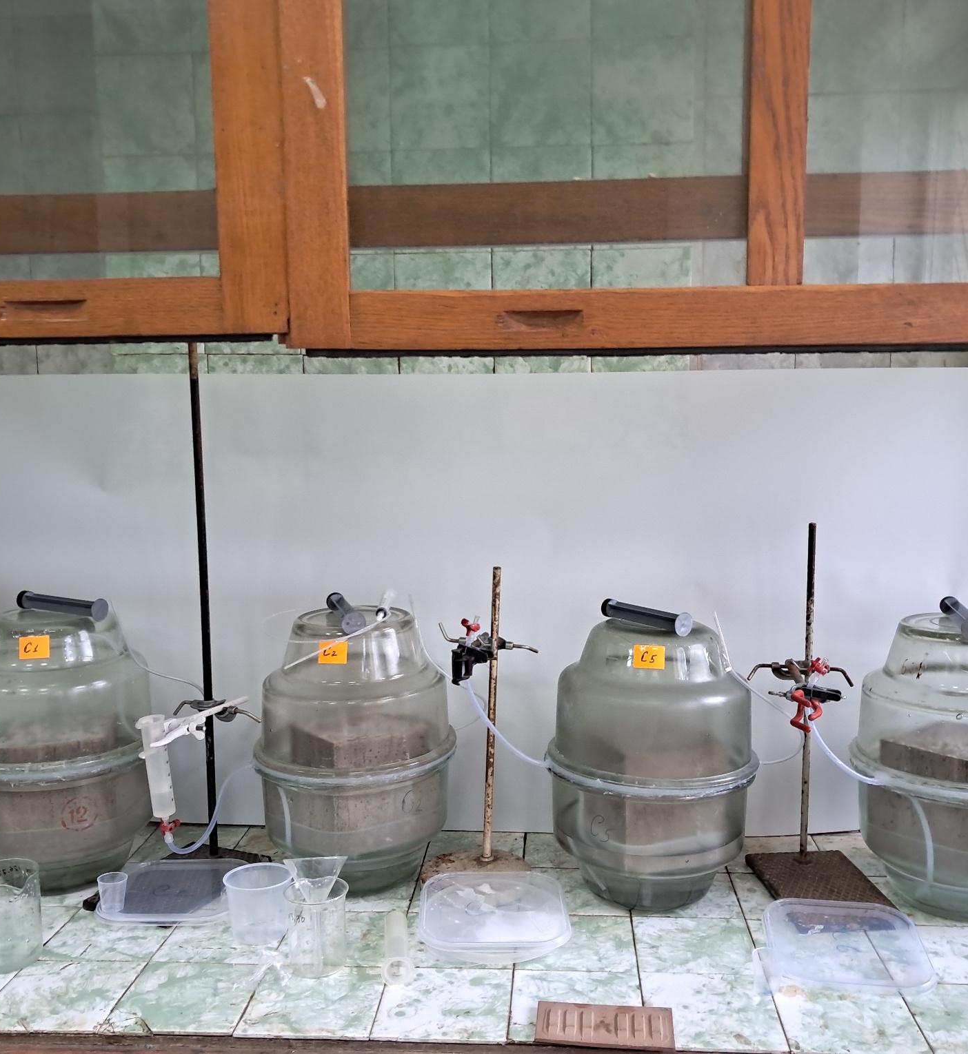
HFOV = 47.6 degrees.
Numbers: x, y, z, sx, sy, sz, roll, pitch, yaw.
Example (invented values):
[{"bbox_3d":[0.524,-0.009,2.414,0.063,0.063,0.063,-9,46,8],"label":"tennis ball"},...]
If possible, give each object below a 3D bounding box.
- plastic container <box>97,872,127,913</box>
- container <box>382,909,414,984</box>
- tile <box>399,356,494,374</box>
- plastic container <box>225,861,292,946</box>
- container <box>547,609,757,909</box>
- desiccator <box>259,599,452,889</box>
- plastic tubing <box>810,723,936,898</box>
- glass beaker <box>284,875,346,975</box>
[{"bbox_3d":[-0.494,0.487,1.459,0.038,0.042,0.038,0,6,4],"label":"plastic container"},{"bbox_3d":[-0.108,0.519,1.363,0.036,0.034,0.125,-1,6,-5],"label":"container"},{"bbox_3d":[-0.057,-0.199,1.716,0.149,0.150,0.008,0,6,4],"label":"tile"},{"bbox_3d":[-0.293,0.493,1.429,0.090,0.075,0.088,-1,6,0],"label":"plastic container"},{"bbox_3d":[0.238,0.321,1.546,0.296,0.381,0.296,0,6,4],"label":"container"},{"bbox_3d":[-0.185,0.319,1.602,0.293,0.382,0.293,0,6,4],"label":"desiccator"},{"bbox_3d":[0.529,0.391,1.505,0.135,0.200,0.155,0,6,4],"label":"plastic tubing"},{"bbox_3d":[-0.204,0.492,1.347,0.077,0.094,0.081,-3,7,-20],"label":"glass beaker"}]

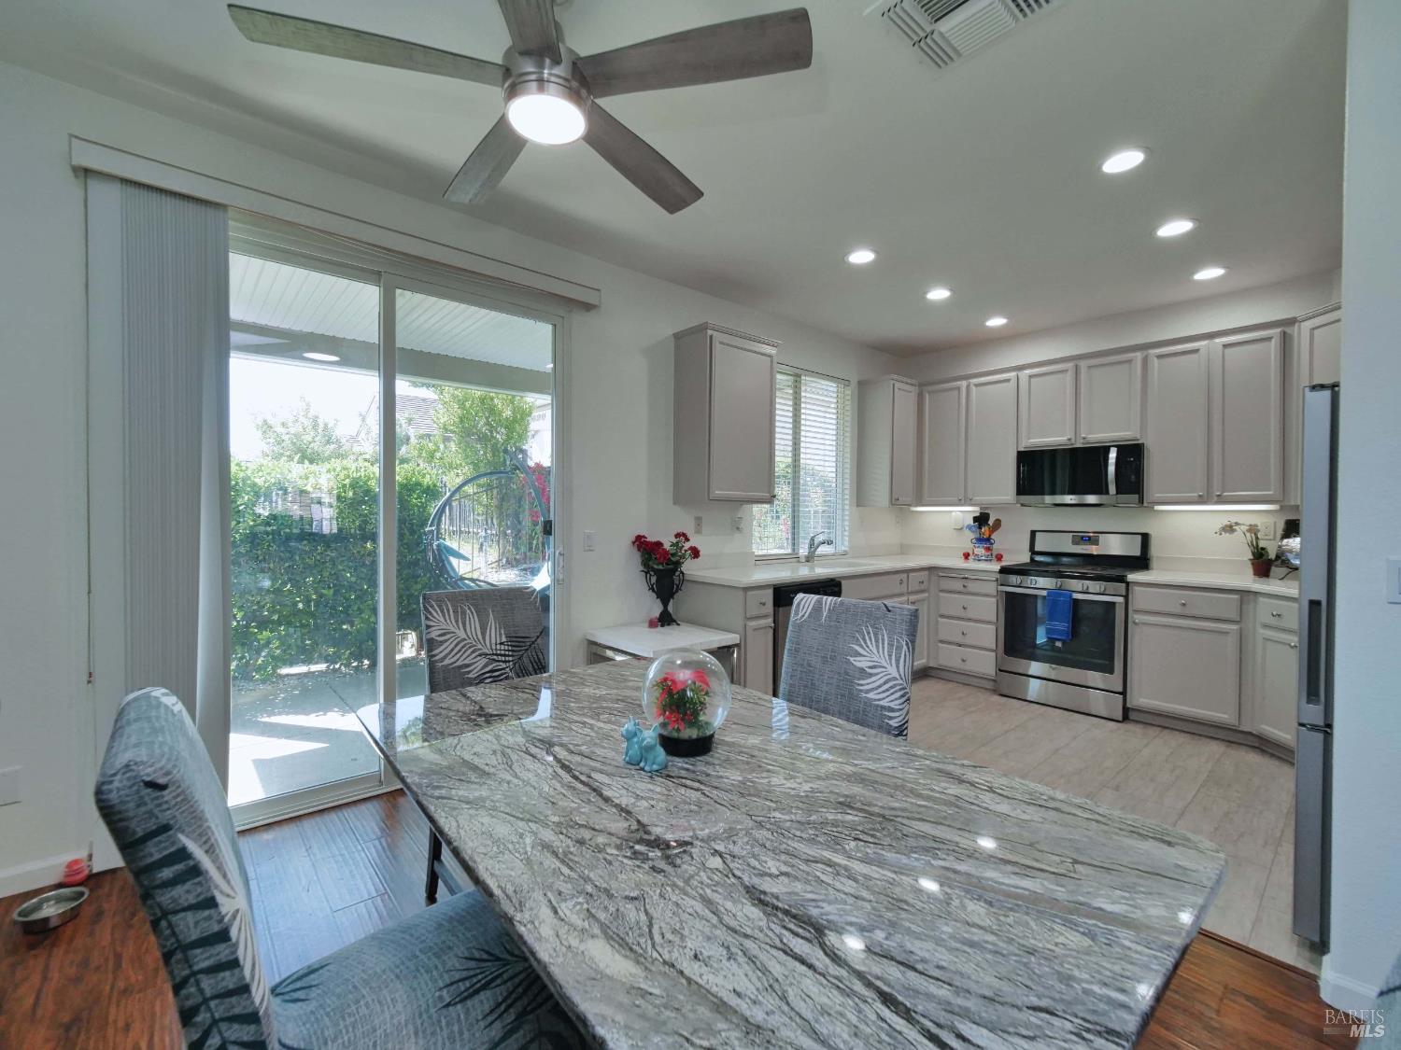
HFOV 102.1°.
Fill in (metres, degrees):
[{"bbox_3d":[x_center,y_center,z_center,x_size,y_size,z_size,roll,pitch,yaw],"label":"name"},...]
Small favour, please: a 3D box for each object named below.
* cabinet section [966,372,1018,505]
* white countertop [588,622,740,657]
[{"bbox_3d":[2.429,-0.669,4.620,0.320,1.006,0.385,0,1,-45],"label":"cabinet section"},{"bbox_3d":[-0.209,0.633,3.197,0.616,0.042,0.633,0,1,-39],"label":"white countertop"}]

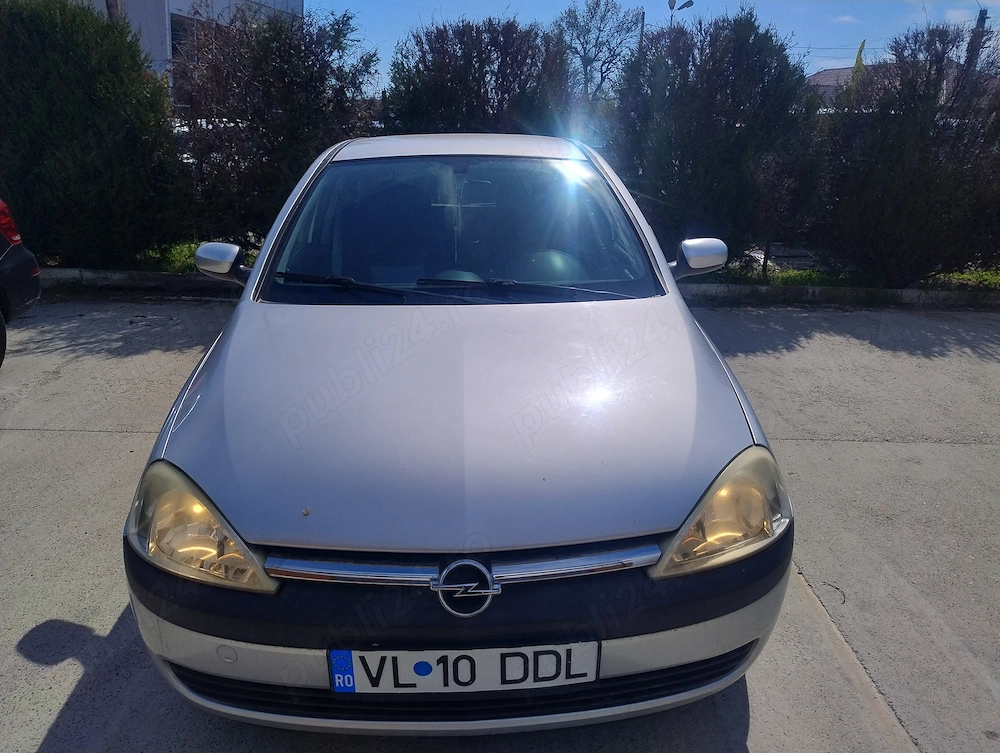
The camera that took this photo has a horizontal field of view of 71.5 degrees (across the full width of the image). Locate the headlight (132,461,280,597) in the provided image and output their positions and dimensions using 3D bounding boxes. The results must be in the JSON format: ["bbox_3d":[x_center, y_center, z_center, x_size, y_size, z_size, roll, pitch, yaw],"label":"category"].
[{"bbox_3d":[-0.645,0.309,1.510,0.390,0.200,0.250,2,21,7],"label":"headlight"}]

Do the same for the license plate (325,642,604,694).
[{"bbox_3d":[-0.065,0.571,1.369,0.525,0.113,0.030,-1,20,-2],"label":"license plate"}]

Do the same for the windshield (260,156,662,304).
[{"bbox_3d":[-0.128,-0.534,2.403,1.320,0.150,0.914,-1,49,-2],"label":"windshield"}]

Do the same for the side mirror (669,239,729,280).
[{"bbox_3d":[0.713,-0.421,2.494,0.195,0.145,0.120,-1,18,-2],"label":"side mirror"}]

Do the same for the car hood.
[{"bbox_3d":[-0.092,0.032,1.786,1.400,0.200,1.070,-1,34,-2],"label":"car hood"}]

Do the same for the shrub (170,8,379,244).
[{"bbox_3d":[-2.309,-2.305,7.029,1.900,2.320,1.500,2,19,5],"label":"shrub"}]

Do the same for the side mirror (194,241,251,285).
[{"bbox_3d":[-0.968,-0.394,2.433,0.195,0.145,0.120,-1,18,-2],"label":"side mirror"}]

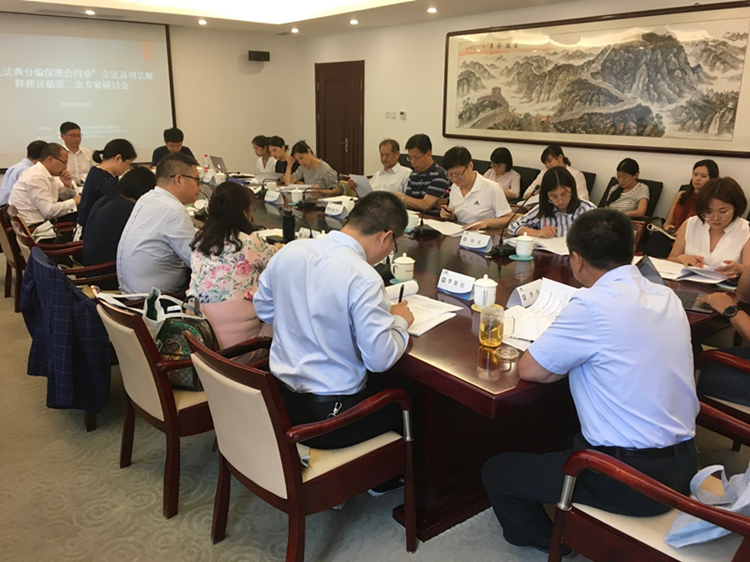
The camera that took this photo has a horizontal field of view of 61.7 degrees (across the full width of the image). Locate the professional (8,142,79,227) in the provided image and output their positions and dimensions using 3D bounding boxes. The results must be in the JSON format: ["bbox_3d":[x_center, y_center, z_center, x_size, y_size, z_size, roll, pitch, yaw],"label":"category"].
[{"bbox_3d":[-2.493,-0.477,5.096,0.780,1.230,0.540,-12,20,-36],"label":"professional"}]

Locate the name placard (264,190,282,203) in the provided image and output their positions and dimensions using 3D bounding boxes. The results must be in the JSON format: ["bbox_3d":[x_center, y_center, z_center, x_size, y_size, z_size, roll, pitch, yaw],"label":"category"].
[{"bbox_3d":[-0.826,-0.697,5.201,0.100,0.100,0.210,-12,20,-36],"label":"name placard"}]

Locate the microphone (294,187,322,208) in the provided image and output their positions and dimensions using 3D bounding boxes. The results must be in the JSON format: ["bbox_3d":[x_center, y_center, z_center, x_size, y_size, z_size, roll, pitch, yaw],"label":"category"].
[{"bbox_3d":[-0.486,-0.691,5.060,0.270,0.170,0.130,-12,20,-36],"label":"microphone"}]

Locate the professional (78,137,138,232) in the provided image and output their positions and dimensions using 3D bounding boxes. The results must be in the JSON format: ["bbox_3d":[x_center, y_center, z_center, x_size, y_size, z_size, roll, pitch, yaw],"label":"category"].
[{"bbox_3d":[-1.884,-0.353,4.570,0.750,1.290,0.500,-12,20,-36],"label":"professional"}]

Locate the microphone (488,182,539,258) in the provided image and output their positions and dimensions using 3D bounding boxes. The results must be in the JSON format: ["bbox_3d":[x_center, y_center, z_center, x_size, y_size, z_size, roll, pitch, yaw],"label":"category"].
[{"bbox_3d":[0.811,-0.353,3.613,0.370,0.370,0.140,-12,20,-37],"label":"microphone"}]

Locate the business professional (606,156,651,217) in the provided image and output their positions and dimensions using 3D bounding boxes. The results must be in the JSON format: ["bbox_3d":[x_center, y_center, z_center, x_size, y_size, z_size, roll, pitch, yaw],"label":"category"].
[{"bbox_3d":[1.735,-0.354,4.956,0.850,1.180,0.480,-12,20,-37],"label":"business professional"}]

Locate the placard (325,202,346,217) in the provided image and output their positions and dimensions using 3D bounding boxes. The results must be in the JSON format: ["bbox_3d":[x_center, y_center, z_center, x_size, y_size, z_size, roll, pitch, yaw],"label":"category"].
[{"bbox_3d":[-0.301,-0.538,4.753,0.095,0.088,0.200,-12,20,-37],"label":"placard"}]

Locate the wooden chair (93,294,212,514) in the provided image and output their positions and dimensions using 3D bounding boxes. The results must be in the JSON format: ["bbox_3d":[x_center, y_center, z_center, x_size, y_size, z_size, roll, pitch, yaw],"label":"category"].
[{"bbox_3d":[-0.783,0.434,2.678,0.620,0.850,0.540,-12,20,-37],"label":"wooden chair"}]

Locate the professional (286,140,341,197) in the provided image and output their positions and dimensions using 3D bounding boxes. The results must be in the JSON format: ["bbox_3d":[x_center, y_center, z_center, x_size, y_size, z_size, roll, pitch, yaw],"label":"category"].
[{"bbox_3d":[-0.617,-0.717,6.042,0.720,1.200,0.520,-12,20,-36],"label":"professional"}]

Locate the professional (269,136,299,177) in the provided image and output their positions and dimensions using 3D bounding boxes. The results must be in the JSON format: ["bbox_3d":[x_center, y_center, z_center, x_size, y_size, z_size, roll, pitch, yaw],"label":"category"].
[{"bbox_3d":[-1.042,-0.941,6.865,0.800,1.210,0.460,-12,20,-37],"label":"professional"}]

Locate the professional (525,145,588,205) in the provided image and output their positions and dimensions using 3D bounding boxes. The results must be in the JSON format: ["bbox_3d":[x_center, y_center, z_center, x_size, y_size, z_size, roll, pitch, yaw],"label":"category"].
[{"bbox_3d":[1.411,-0.454,5.095,0.780,1.240,0.520,-12,20,-36],"label":"professional"}]

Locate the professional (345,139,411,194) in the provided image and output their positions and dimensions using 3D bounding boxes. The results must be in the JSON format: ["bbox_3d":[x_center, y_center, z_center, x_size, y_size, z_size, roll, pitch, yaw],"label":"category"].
[{"bbox_3d":[0.089,-0.572,5.442,0.520,1.260,0.750,15,22,42],"label":"professional"}]

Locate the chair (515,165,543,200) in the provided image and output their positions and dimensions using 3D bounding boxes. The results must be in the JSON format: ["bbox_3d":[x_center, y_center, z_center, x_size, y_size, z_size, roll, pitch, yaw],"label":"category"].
[{"bbox_3d":[1.199,-0.561,6.013,0.620,0.990,0.550,-12,20,-37],"label":"chair"}]

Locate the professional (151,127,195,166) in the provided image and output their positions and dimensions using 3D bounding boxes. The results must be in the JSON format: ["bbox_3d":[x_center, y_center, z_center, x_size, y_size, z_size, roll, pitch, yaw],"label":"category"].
[{"bbox_3d":[-2.108,-0.982,6.785,0.520,1.310,0.800,-9,19,-32],"label":"professional"}]

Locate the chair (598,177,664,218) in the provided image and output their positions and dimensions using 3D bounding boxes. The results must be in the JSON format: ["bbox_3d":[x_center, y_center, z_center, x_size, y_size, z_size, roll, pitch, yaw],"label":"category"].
[{"bbox_3d":[1.878,-0.251,4.832,0.620,1.000,0.580,-12,20,-36],"label":"chair"}]

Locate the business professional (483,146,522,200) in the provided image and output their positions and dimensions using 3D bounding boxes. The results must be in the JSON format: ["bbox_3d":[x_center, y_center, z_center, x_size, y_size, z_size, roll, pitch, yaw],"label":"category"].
[{"bbox_3d":[1.015,-0.626,5.851,0.820,1.200,0.460,-12,20,-37],"label":"business professional"}]

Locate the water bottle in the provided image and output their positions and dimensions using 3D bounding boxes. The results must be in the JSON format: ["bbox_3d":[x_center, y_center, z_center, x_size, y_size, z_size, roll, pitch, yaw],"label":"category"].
[{"bbox_3d":[-0.522,-0.337,3.806,0.072,0.205,0.072,1,16,0],"label":"water bottle"}]

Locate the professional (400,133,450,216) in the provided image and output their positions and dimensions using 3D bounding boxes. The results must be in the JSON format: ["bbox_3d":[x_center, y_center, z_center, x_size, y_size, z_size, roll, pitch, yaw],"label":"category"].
[{"bbox_3d":[0.366,-0.457,4.934,0.750,1.320,0.540,-12,20,-36],"label":"professional"}]

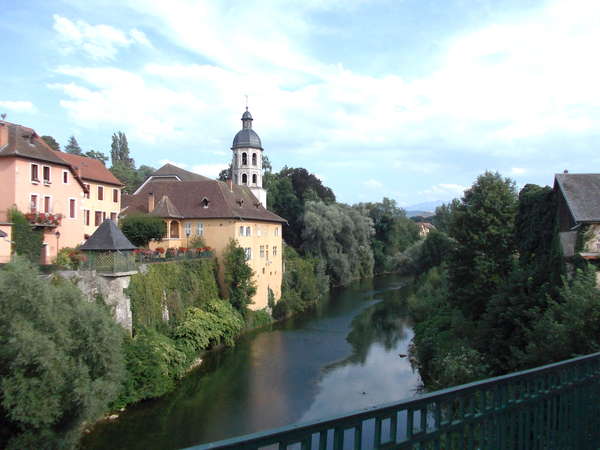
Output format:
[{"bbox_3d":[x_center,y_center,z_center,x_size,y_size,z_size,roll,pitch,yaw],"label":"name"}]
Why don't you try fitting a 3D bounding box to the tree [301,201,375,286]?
[{"bbox_3d":[9.968,4.918,129.000,19.500,22.000,17.500,0,-1,16],"label":"tree"}]

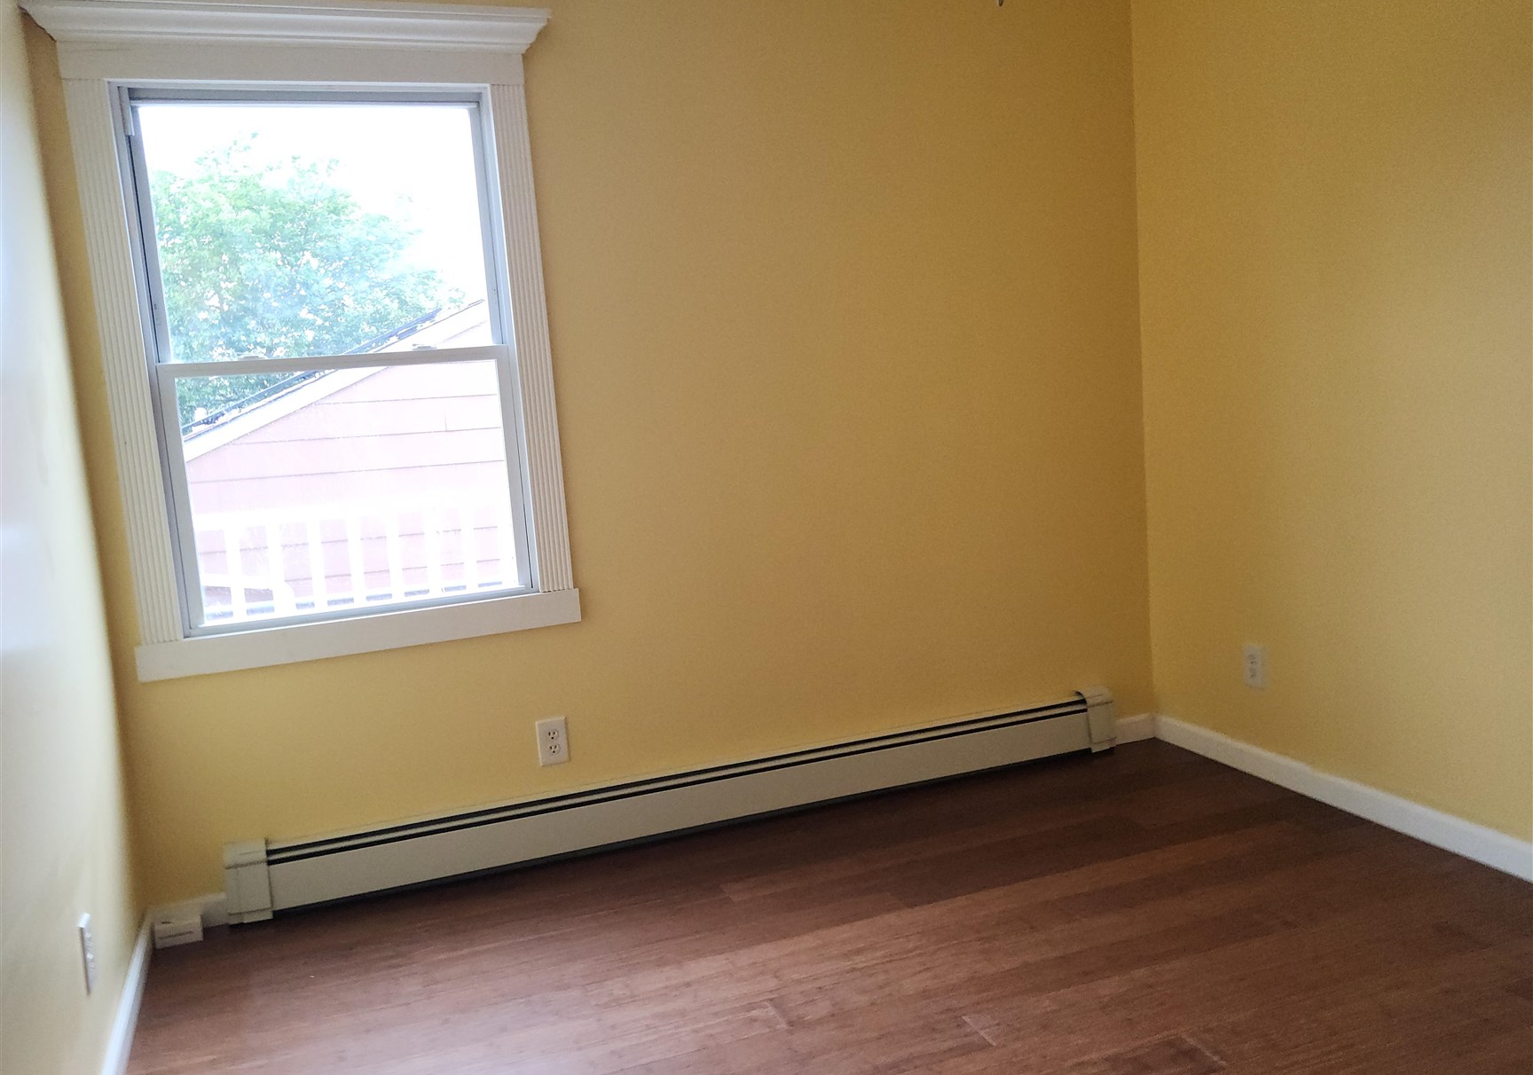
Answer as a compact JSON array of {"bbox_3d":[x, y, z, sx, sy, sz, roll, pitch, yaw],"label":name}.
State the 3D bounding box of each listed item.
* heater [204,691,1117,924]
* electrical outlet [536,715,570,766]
[{"bbox_3d":[-0.125,0.717,3.804,2.585,0.183,0.070,-7,8,-21],"label":"heater"},{"bbox_3d":[-0.570,0.549,3.644,0.079,0.122,0.008,-7,8,-21],"label":"electrical outlet"}]

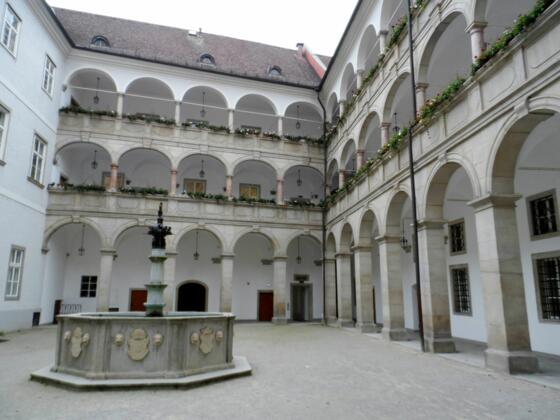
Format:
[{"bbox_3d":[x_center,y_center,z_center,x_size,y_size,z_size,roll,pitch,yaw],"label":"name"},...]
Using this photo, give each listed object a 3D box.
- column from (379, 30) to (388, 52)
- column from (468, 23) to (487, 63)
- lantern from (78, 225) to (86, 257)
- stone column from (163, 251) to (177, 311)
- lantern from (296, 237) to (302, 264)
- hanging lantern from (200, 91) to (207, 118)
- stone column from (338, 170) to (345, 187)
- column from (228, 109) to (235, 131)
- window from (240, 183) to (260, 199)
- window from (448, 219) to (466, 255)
[{"bbox_3d":[4.709,-7.655,17.964,0.430,1.620,0.430,2,-13,-7],"label":"column"},{"bbox_3d":[5.905,-4.592,11.527,0.468,1.726,0.468,3,-13,-8],"label":"column"},{"bbox_3d":[-11.715,1.808,23.068,0.385,1.902,0.385,4,-13,-16],"label":"lantern"},{"bbox_3d":[-6.780,4.737,23.701,0.851,4.368,0.811,4,-13,-14],"label":"stone column"},{"bbox_3d":[1.312,2.785,26.819,0.385,1.902,0.385,4,-13,-16],"label":"lantern"},{"bbox_3d":[-5.312,-7.367,27.088,0.360,2.050,0.360,4,-13,-15],"label":"hanging lantern"},{"bbox_3d":[3.859,-1.731,24.288,0.448,1.629,0.448,2,-13,-7],"label":"stone column"},{"bbox_3d":[-3.350,-6.127,26.656,0.448,1.751,0.448,4,-13,-16],"label":"column"},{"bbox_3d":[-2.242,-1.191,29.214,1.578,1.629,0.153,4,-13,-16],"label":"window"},{"bbox_3d":[8.153,1.275,17.711,0.166,1.581,1.269,3,-13,-8],"label":"window"}]

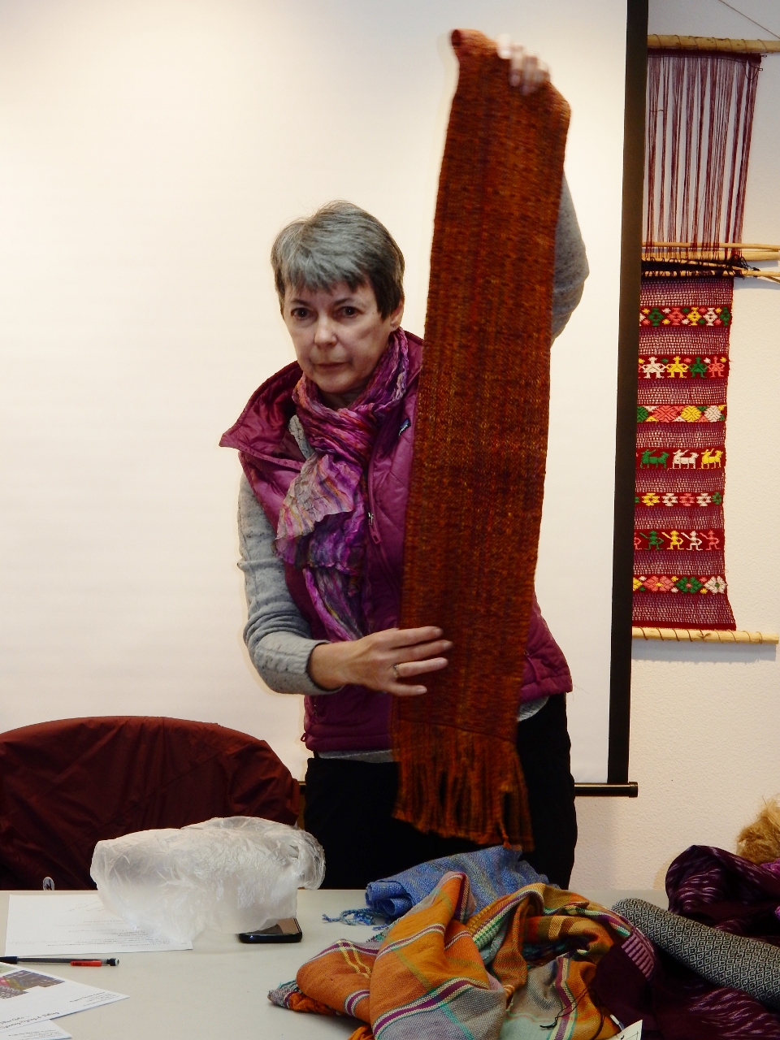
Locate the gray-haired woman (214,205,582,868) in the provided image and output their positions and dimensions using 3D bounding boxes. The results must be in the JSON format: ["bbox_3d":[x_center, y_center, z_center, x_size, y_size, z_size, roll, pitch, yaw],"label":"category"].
[{"bbox_3d":[0.020,0.328,3.233,0.490,1.740,0.460,1,6,13],"label":"gray-haired woman"}]

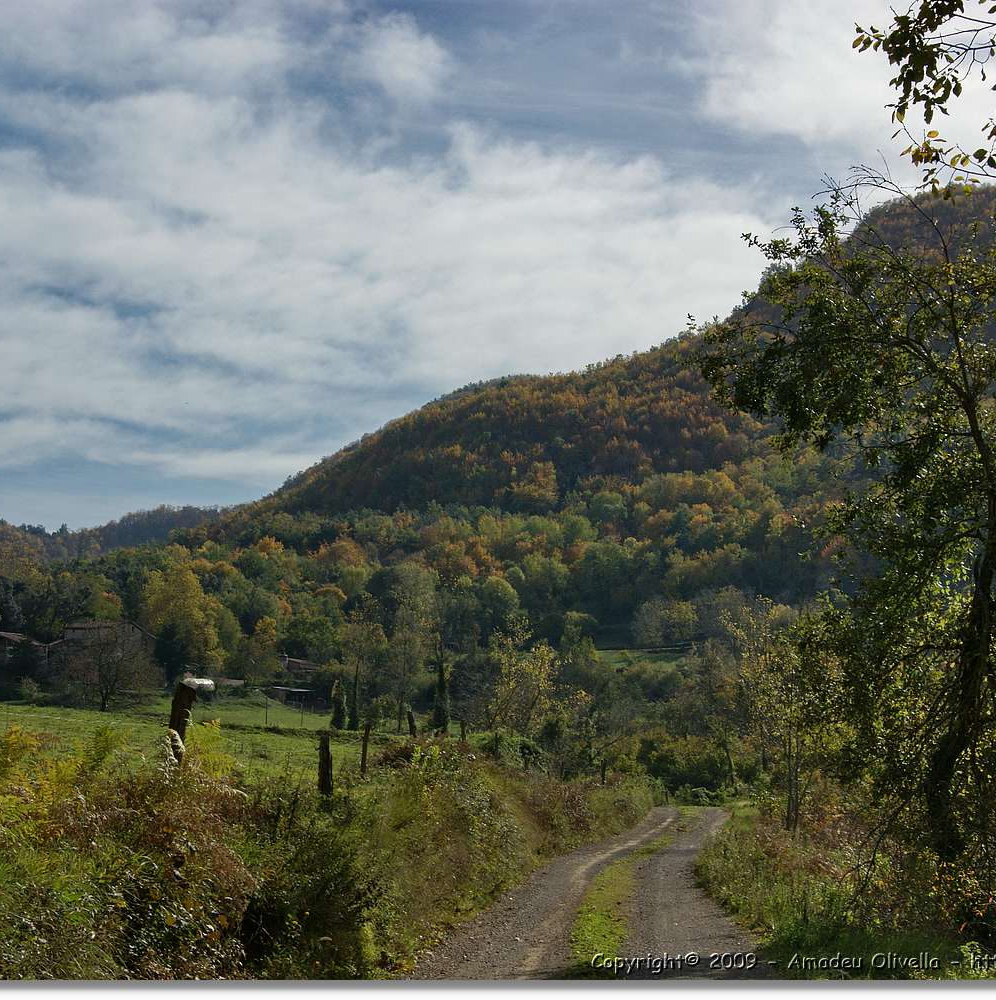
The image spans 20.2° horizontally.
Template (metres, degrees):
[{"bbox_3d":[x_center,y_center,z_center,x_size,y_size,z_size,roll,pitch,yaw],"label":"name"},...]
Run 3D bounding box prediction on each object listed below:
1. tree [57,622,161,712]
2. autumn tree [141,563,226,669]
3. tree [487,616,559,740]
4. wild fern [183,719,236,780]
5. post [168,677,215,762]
[{"bbox_3d":[-27.179,11.711,195.000,7.200,6.300,6.800,0,-5,0],"label":"tree"},{"bbox_3d":[-29.927,11.908,265.000,8.000,11.300,7.600,0,-5,0],"label":"autumn tree"},{"bbox_3d":[0.723,5.338,82.000,2.200,3.700,2.100,0,-5,0],"label":"tree"},{"bbox_3d":[-2.018,1.761,19.500,0.380,0.470,0.330,0,-5,0],"label":"wild fern"},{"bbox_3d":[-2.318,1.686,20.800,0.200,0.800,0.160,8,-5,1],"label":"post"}]

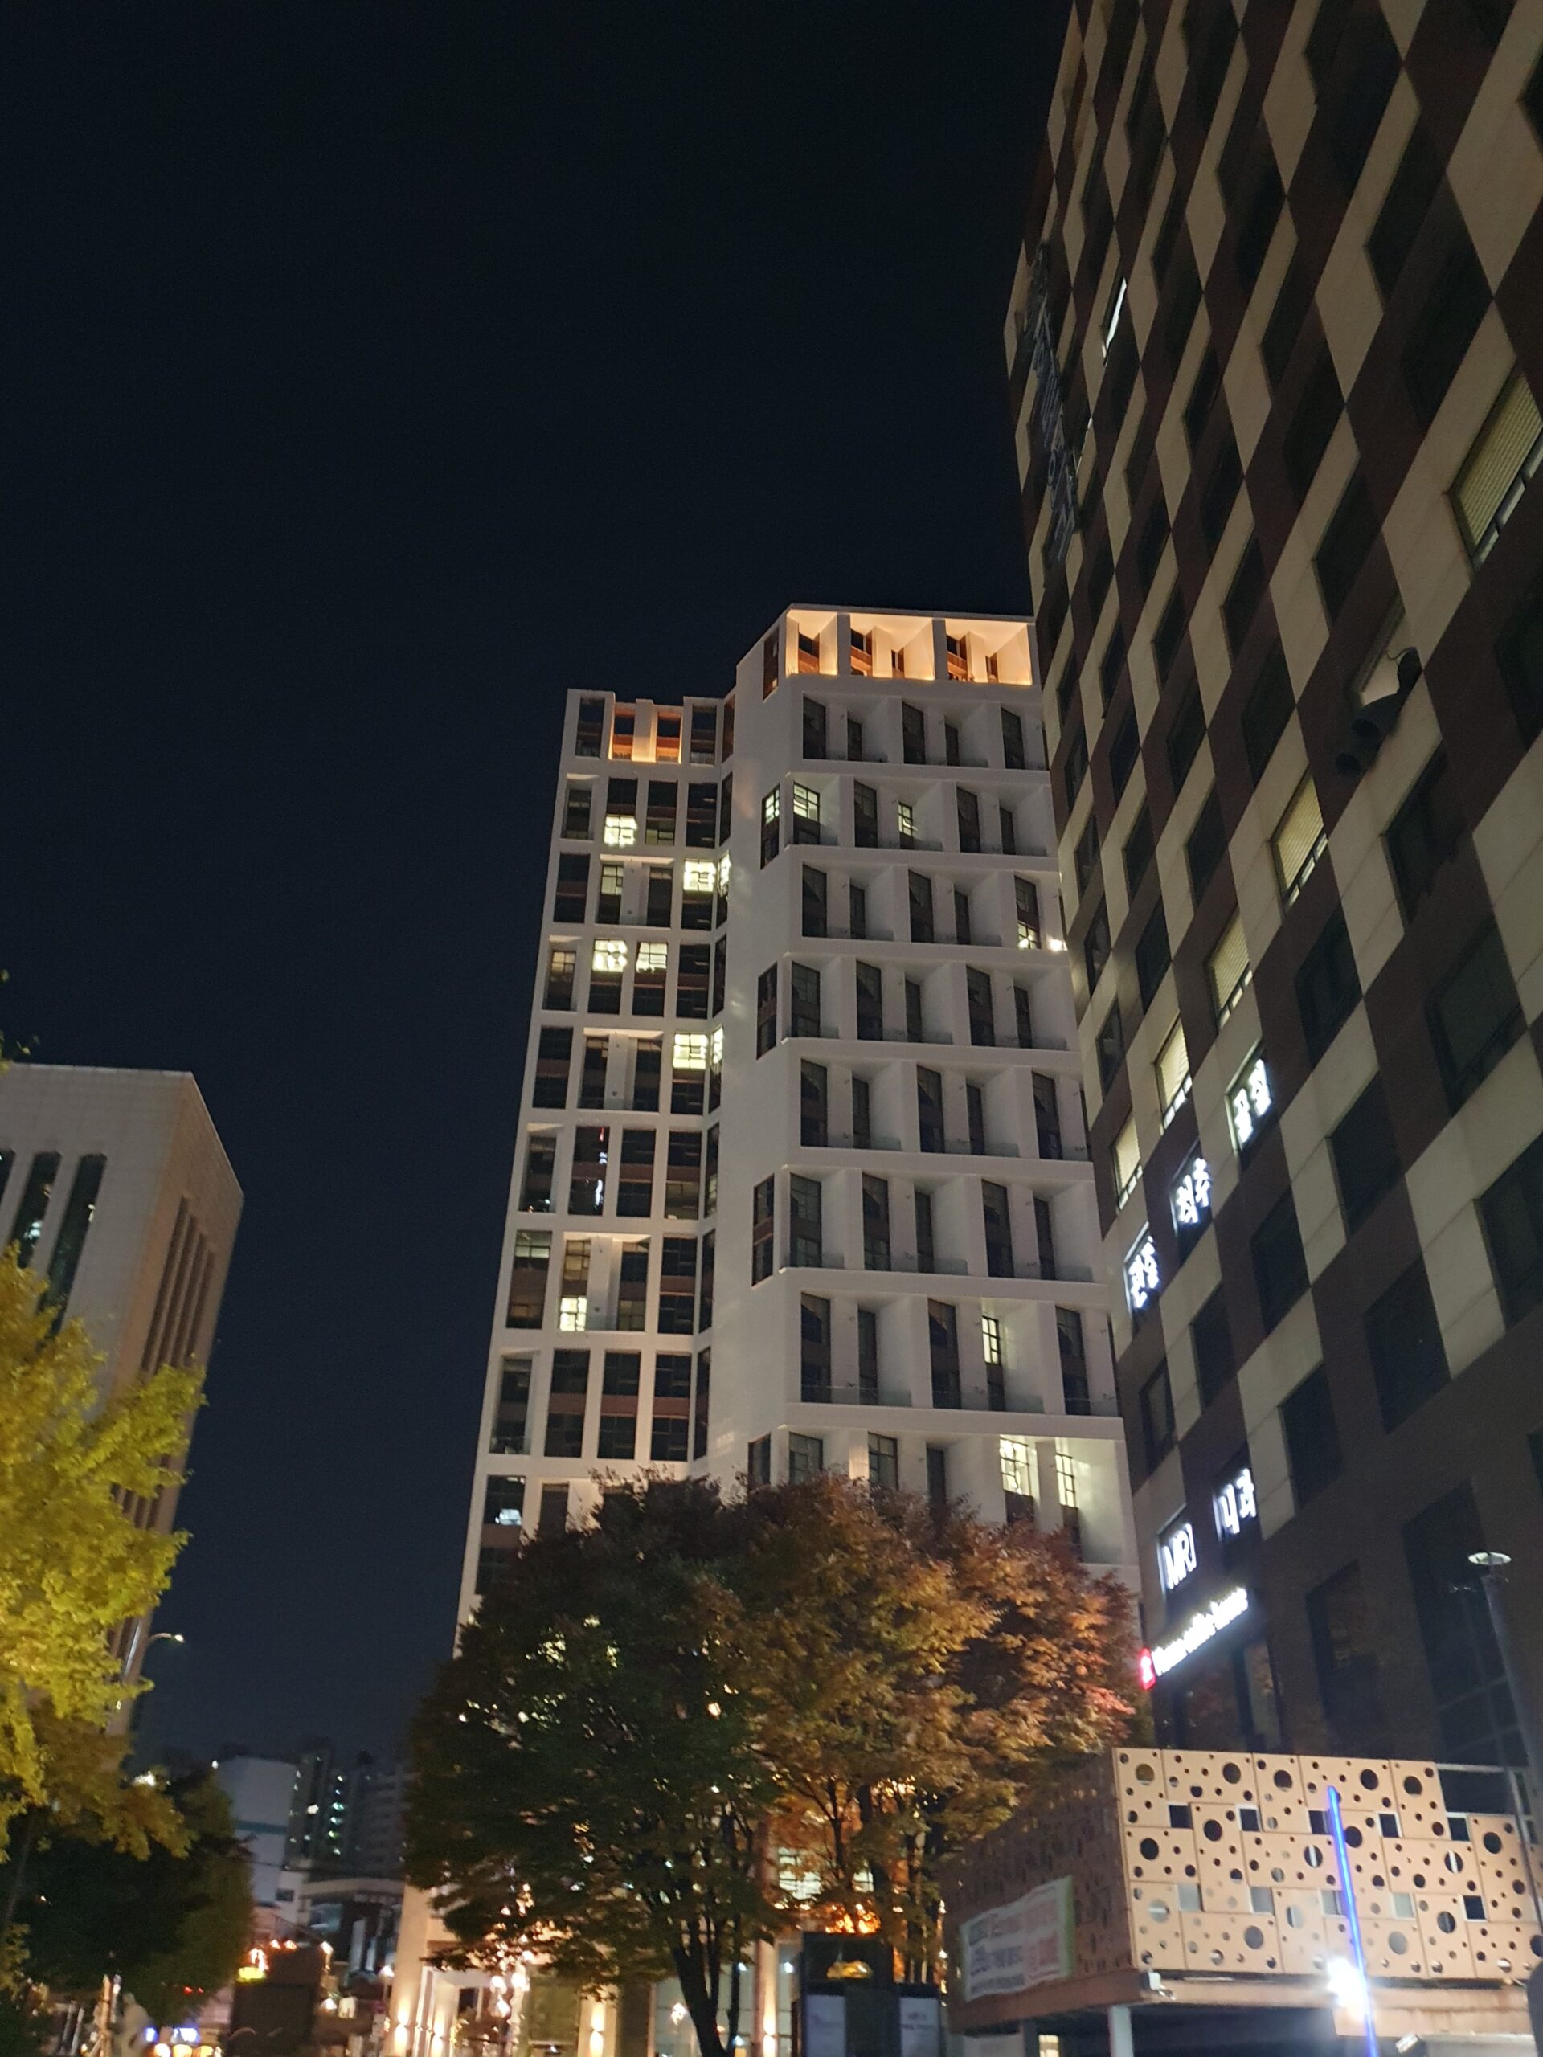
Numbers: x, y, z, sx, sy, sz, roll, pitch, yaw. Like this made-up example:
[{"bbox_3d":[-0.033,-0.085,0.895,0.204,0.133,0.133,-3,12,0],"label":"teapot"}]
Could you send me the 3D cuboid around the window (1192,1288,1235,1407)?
[{"bbox_3d":[10.078,7.237,35.065,0.200,1.971,2.469,3,-33,-2],"label":"window"}]

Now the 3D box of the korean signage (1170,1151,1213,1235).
[{"bbox_3d":[10.180,3.950,37.173,0.150,1.314,2.559,3,-33,-2],"label":"korean signage"}]

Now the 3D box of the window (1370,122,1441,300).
[{"bbox_3d":[10.886,-14.040,26.573,0.200,1.690,2.376,3,-33,-2],"label":"window"}]

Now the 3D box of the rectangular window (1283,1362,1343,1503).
[{"bbox_3d":[10.290,7.747,29.287,0.200,2.008,2.334,3,-33,-2],"label":"rectangular window"}]

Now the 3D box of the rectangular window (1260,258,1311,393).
[{"bbox_3d":[11.297,-15.395,33.722,0.200,1.861,2.334,3,-33,-2],"label":"rectangular window"}]

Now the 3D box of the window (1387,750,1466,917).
[{"bbox_3d":[10.502,-3.035,24.531,0.200,1.750,2.240,3,-33,-2],"label":"window"}]

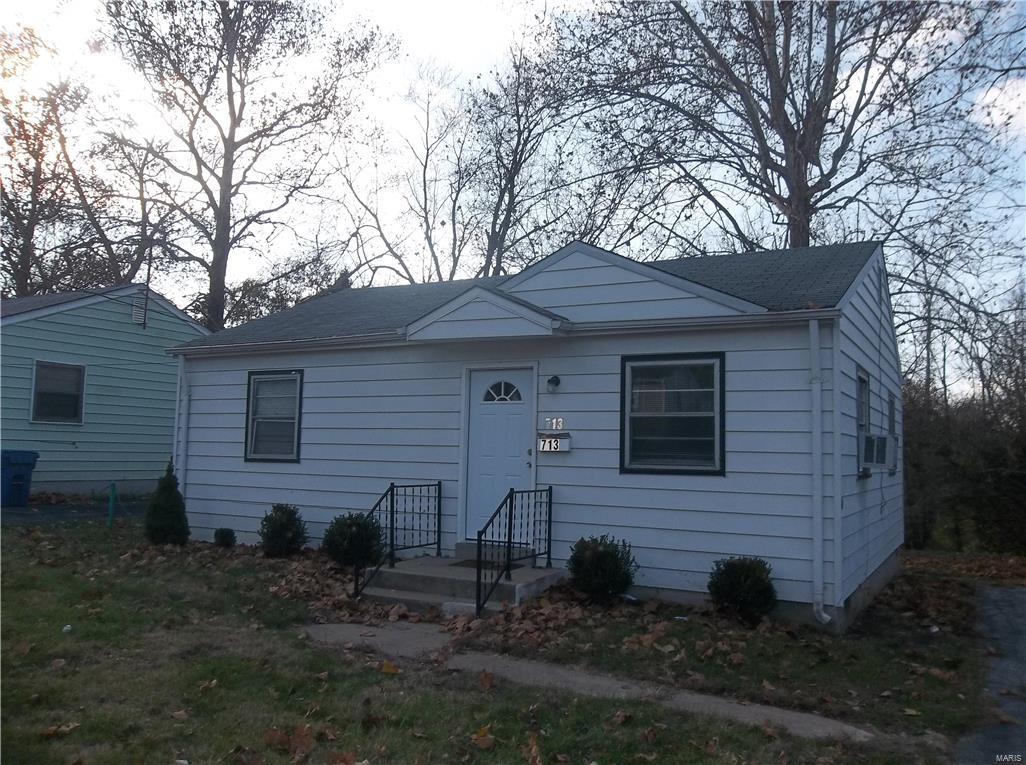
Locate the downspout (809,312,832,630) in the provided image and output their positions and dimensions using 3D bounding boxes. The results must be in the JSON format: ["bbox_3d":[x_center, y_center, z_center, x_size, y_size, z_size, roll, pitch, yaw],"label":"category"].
[{"bbox_3d":[2.900,0.831,7.520,0.160,2.840,0.190,-1,-6,29],"label":"downspout"}]

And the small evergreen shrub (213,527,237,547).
[{"bbox_3d":[-3.916,2.120,10.888,0.293,0.254,0.293,-2,-6,30],"label":"small evergreen shrub"}]

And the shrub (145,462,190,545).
[{"bbox_3d":[-4.869,1.690,11.270,0.635,1.190,0.635,-2,-6,30],"label":"shrub"}]

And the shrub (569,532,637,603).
[{"bbox_3d":[0.904,1.864,7.982,0.700,0.658,0.700,1,-5,0],"label":"shrub"}]

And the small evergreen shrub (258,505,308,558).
[{"bbox_3d":[-2.970,1.915,10.335,0.640,0.660,0.620,-1,-6,29],"label":"small evergreen shrub"}]

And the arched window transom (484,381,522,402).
[{"bbox_3d":[-0.119,0.110,9.383,0.538,0.236,0.050,-2,-6,30],"label":"arched window transom"}]

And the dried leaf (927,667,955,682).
[{"bbox_3d":[3.243,2.219,6.058,0.200,0.050,0.130,-3,-7,43],"label":"dried leaf"}]

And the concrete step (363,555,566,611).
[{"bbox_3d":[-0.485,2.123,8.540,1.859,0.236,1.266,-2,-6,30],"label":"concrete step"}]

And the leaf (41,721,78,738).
[{"bbox_3d":[-2.519,1.932,4.441,0.130,0.045,0.200,-2,-6,37],"label":"leaf"}]

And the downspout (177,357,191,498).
[{"bbox_3d":[-4.904,0.948,11.798,0.130,2.680,0.180,-1,-6,29],"label":"downspout"}]

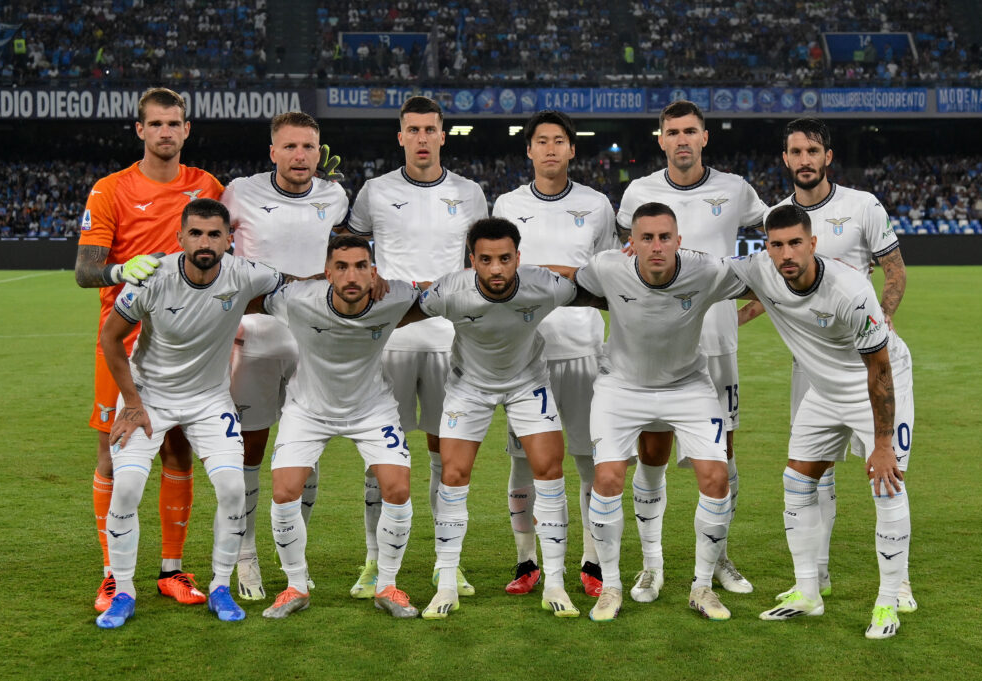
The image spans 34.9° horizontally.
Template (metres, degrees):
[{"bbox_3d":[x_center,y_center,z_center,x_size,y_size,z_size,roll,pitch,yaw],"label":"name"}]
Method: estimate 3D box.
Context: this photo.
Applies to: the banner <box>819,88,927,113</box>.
[{"bbox_3d":[18.350,-11.515,75.000,5.200,1.150,0.060,0,4,0],"label":"banner"}]

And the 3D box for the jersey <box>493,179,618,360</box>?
[{"bbox_3d":[0.253,-0.278,6.040,0.487,0.703,0.280,0,4,2],"label":"jersey"}]

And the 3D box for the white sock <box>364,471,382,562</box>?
[{"bbox_3d":[-0.438,0.667,6.060,0.115,0.391,0.125,3,3,25],"label":"white sock"}]

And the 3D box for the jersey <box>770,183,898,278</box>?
[{"bbox_3d":[1.317,-0.258,6.100,0.540,0.700,0.280,1,4,14],"label":"jersey"}]

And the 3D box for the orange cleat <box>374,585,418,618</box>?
[{"bbox_3d":[-0.354,0.962,5.796,0.105,0.100,0.280,-3,5,-32],"label":"orange cleat"}]

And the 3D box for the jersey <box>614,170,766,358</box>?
[{"bbox_3d":[0.776,-0.308,6.050,0.573,0.724,0.290,0,4,4],"label":"jersey"}]

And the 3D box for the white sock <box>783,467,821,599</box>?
[{"bbox_3d":[1.152,0.706,5.780,0.135,0.485,0.125,-4,5,-30],"label":"white sock"}]

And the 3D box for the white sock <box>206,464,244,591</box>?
[{"bbox_3d":[-0.975,0.682,5.740,0.140,0.480,0.180,-2,15,-25],"label":"white sock"}]

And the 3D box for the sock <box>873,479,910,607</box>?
[{"bbox_3d":[1.396,0.712,5.483,0.128,0.446,0.135,5,10,28],"label":"sock"}]

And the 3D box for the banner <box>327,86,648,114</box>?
[{"bbox_3d":[-0.161,-11.055,72.000,14.600,1.200,0.100,0,4,0],"label":"banner"}]

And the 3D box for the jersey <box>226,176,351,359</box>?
[{"bbox_3d":[-0.799,-0.292,6.050,0.503,0.732,0.280,0,4,-3],"label":"jersey"}]

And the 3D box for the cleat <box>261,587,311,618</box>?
[{"bbox_3d":[-0.753,0.960,5.740,0.100,0.105,0.270,3,5,33],"label":"cleat"}]

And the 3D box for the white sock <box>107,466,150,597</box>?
[{"bbox_3d":[-1.324,0.694,5.710,0.130,0.480,0.140,2,11,0],"label":"white sock"}]

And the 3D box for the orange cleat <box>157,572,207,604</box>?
[{"bbox_3d":[-1.190,0.946,6.003,0.108,0.100,0.295,-4,6,-42],"label":"orange cleat"}]

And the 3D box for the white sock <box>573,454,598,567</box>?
[{"bbox_3d":[0.392,0.660,6.065,0.112,0.423,0.125,-2,4,-20],"label":"white sock"}]

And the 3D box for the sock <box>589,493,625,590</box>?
[{"bbox_3d":[0.424,0.737,5.770,0.125,0.385,0.140,2,13,24],"label":"sock"}]

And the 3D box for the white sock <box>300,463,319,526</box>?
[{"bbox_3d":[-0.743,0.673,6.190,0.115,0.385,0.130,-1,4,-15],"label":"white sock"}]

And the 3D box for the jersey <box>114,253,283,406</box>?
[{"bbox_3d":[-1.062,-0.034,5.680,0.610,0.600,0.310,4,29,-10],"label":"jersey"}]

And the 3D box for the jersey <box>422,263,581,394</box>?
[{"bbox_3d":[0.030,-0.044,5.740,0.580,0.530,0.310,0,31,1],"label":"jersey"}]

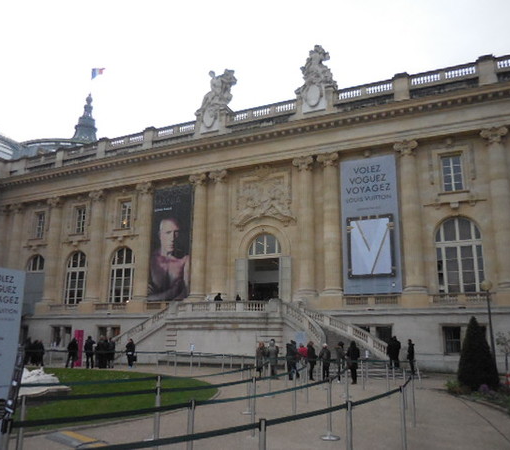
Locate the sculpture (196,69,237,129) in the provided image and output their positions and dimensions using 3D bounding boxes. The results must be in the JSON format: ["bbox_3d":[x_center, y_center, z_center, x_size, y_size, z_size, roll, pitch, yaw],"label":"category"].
[{"bbox_3d":[-3.334,-10.467,40.952,3.000,5.168,2.000,-6,-13,25],"label":"sculpture"}]

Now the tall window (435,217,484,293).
[{"bbox_3d":[12.504,1.789,29.664,2.650,4.700,0.300,-6,-15,25],"label":"tall window"}]

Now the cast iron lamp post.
[{"bbox_3d":[9.523,4.315,19.522,0.460,4.279,0.460,-6,-13,25],"label":"cast iron lamp post"}]

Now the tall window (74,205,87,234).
[{"bbox_3d":[-16.054,-0.471,44.814,1.402,2.751,0.200,-6,-13,25],"label":"tall window"}]

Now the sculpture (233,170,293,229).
[{"bbox_3d":[0.770,-1.915,36.453,4.907,4.347,0.600,-6,-13,25],"label":"sculpture"}]

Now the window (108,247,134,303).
[{"bbox_3d":[-11.394,4.315,41.466,2.758,4.888,0.250,-6,-13,25],"label":"window"}]

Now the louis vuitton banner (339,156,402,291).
[{"bbox_3d":[7.658,0.109,32.150,3.725,9.123,0.150,-6,-13,25],"label":"louis vuitton banner"}]

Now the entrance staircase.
[{"bbox_3d":[-1.166,6.847,30.168,18.300,4.000,5.700,-6,-15,25],"label":"entrance staircase"}]

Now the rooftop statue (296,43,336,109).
[{"bbox_3d":[4.629,-10.785,36.056,2.850,5.700,1.800,-6,-15,25],"label":"rooftop statue"}]

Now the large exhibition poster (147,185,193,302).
[{"bbox_3d":[-6.644,1.388,38.342,3.700,9.200,0.080,-6,-15,25],"label":"large exhibition poster"}]

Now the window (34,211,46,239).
[{"bbox_3d":[-20.812,0.024,47.032,1.439,2.756,0.200,-6,-13,25],"label":"window"}]

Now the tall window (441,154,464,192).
[{"bbox_3d":[12.502,-3.314,30.654,1.220,2.600,0.250,-6,-15,25],"label":"tall window"}]

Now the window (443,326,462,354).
[{"bbox_3d":[11.611,6.792,28.575,0.988,1.566,0.200,-6,-13,25],"label":"window"}]

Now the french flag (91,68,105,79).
[{"bbox_3d":[-32.657,-31.614,101.268,3.100,2.200,0.400,6,-14,-19],"label":"french flag"}]

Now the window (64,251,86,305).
[{"bbox_3d":[-15.632,4.596,42.827,2.650,4.700,0.300,-6,-15,25],"label":"window"}]

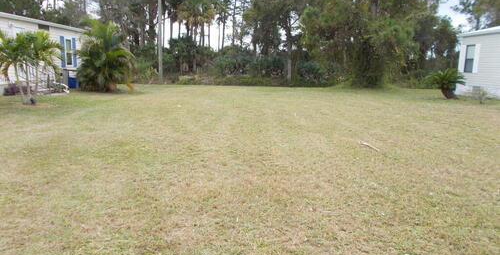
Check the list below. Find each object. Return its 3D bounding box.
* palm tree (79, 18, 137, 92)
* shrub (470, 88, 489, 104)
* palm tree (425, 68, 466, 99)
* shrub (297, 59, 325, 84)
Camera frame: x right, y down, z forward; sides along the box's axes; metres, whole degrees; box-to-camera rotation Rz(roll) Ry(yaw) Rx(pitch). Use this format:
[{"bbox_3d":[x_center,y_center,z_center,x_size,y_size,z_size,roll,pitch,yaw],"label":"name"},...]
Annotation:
[{"bbox_3d":[-7.443,-3.652,19.500,2.765,3.655,2.682,1,9,0],"label":"palm tree"},{"bbox_3d":[9.846,-1.337,16.200,0.729,0.671,0.707,1,9,0],"label":"shrub"},{"bbox_3d":[9.444,-2.137,18.300,1.710,1.452,1.659,1,9,0],"label":"palm tree"},{"bbox_3d":[4.578,-4.098,28.500,2.083,1.929,2.021,1,9,0],"label":"shrub"}]

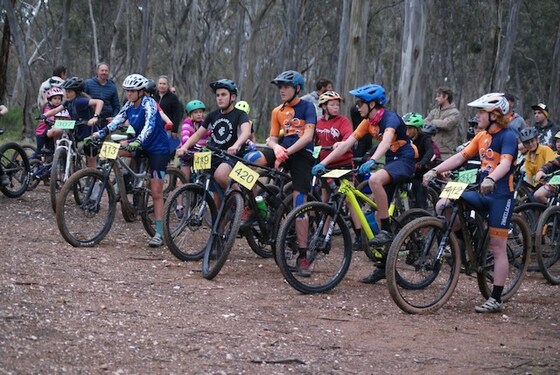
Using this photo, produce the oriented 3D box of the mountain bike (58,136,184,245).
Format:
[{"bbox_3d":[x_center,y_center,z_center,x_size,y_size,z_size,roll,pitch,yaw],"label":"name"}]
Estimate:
[{"bbox_3d":[-1.448,0.043,13.284,0.740,1.000,1.914,7,5,32],"label":"mountain bike"}]

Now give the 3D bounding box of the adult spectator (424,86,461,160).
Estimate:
[{"bbox_3d":[1.944,-0.338,17.300,0.420,1.780,0.520,2,5,-38],"label":"adult spectator"}]

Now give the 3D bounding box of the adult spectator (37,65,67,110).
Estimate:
[{"bbox_3d":[-3.083,-0.823,19.000,0.360,1.640,0.500,2,5,-35],"label":"adult spectator"}]

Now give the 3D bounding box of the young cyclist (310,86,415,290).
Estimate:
[{"bbox_3d":[0.719,-0.020,11.650,0.820,1.670,0.600,-1,6,-38],"label":"young cyclist"}]

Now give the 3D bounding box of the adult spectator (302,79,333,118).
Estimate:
[{"bbox_3d":[0.409,-0.450,17.100,0.360,1.750,0.500,-1,6,-37],"label":"adult spectator"}]

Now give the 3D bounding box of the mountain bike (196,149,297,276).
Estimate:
[{"bbox_3d":[-0.121,0.252,11.916,0.740,1.020,1.938,18,10,29],"label":"mountain bike"}]

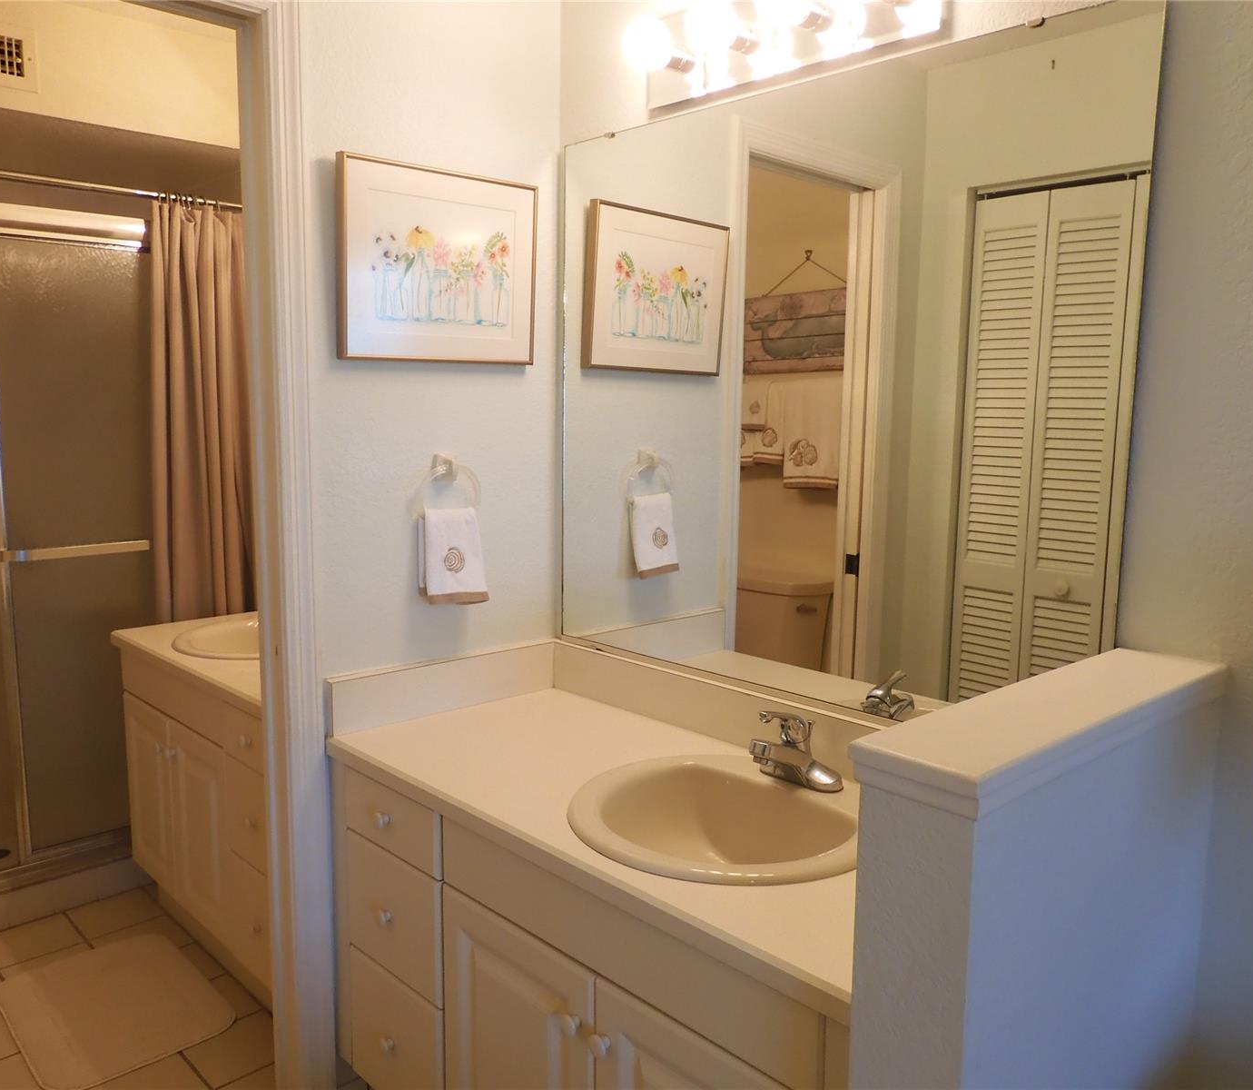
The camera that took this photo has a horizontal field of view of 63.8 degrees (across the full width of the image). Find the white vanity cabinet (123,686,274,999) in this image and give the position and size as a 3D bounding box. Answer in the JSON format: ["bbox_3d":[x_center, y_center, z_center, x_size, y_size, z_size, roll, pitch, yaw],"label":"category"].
[{"bbox_3d":[-0.826,0.697,2.634,0.545,0.789,1.126,-6,10,-43],"label":"white vanity cabinet"}]

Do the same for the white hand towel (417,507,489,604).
[{"bbox_3d":[-0.345,0.022,2.013,0.144,0.200,0.051,-6,10,-43],"label":"white hand towel"}]

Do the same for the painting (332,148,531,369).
[{"bbox_3d":[-0.352,-0.534,1.945,0.427,0.359,0.036,-6,10,-43],"label":"painting"}]

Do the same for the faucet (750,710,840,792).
[{"bbox_3d":[0.255,0.325,1.625,0.169,0.131,0.157,-6,10,-43],"label":"faucet"}]

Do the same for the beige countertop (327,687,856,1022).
[{"bbox_3d":[0.053,0.413,1.650,0.557,0.037,1.204,-6,10,-43],"label":"beige countertop"}]

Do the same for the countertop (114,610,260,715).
[{"bbox_3d":[-0.837,0.288,2.581,0.566,0.042,1.144,-6,10,-43],"label":"countertop"}]

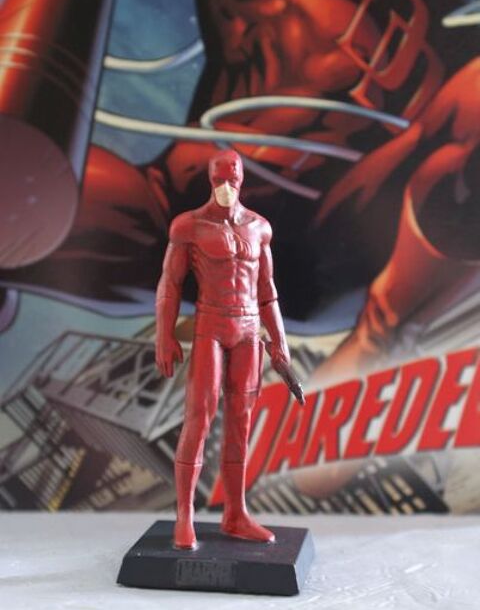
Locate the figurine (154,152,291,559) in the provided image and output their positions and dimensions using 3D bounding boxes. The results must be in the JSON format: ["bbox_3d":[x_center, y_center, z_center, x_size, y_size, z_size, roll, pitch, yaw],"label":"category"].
[{"bbox_3d":[-0.003,0.010,0.351,0.034,0.092,0.021,0,4,-21],"label":"figurine"}]

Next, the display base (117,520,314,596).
[{"bbox_3d":[-0.004,0.059,0.352,0.041,0.006,0.041,2,4,8],"label":"display base"}]

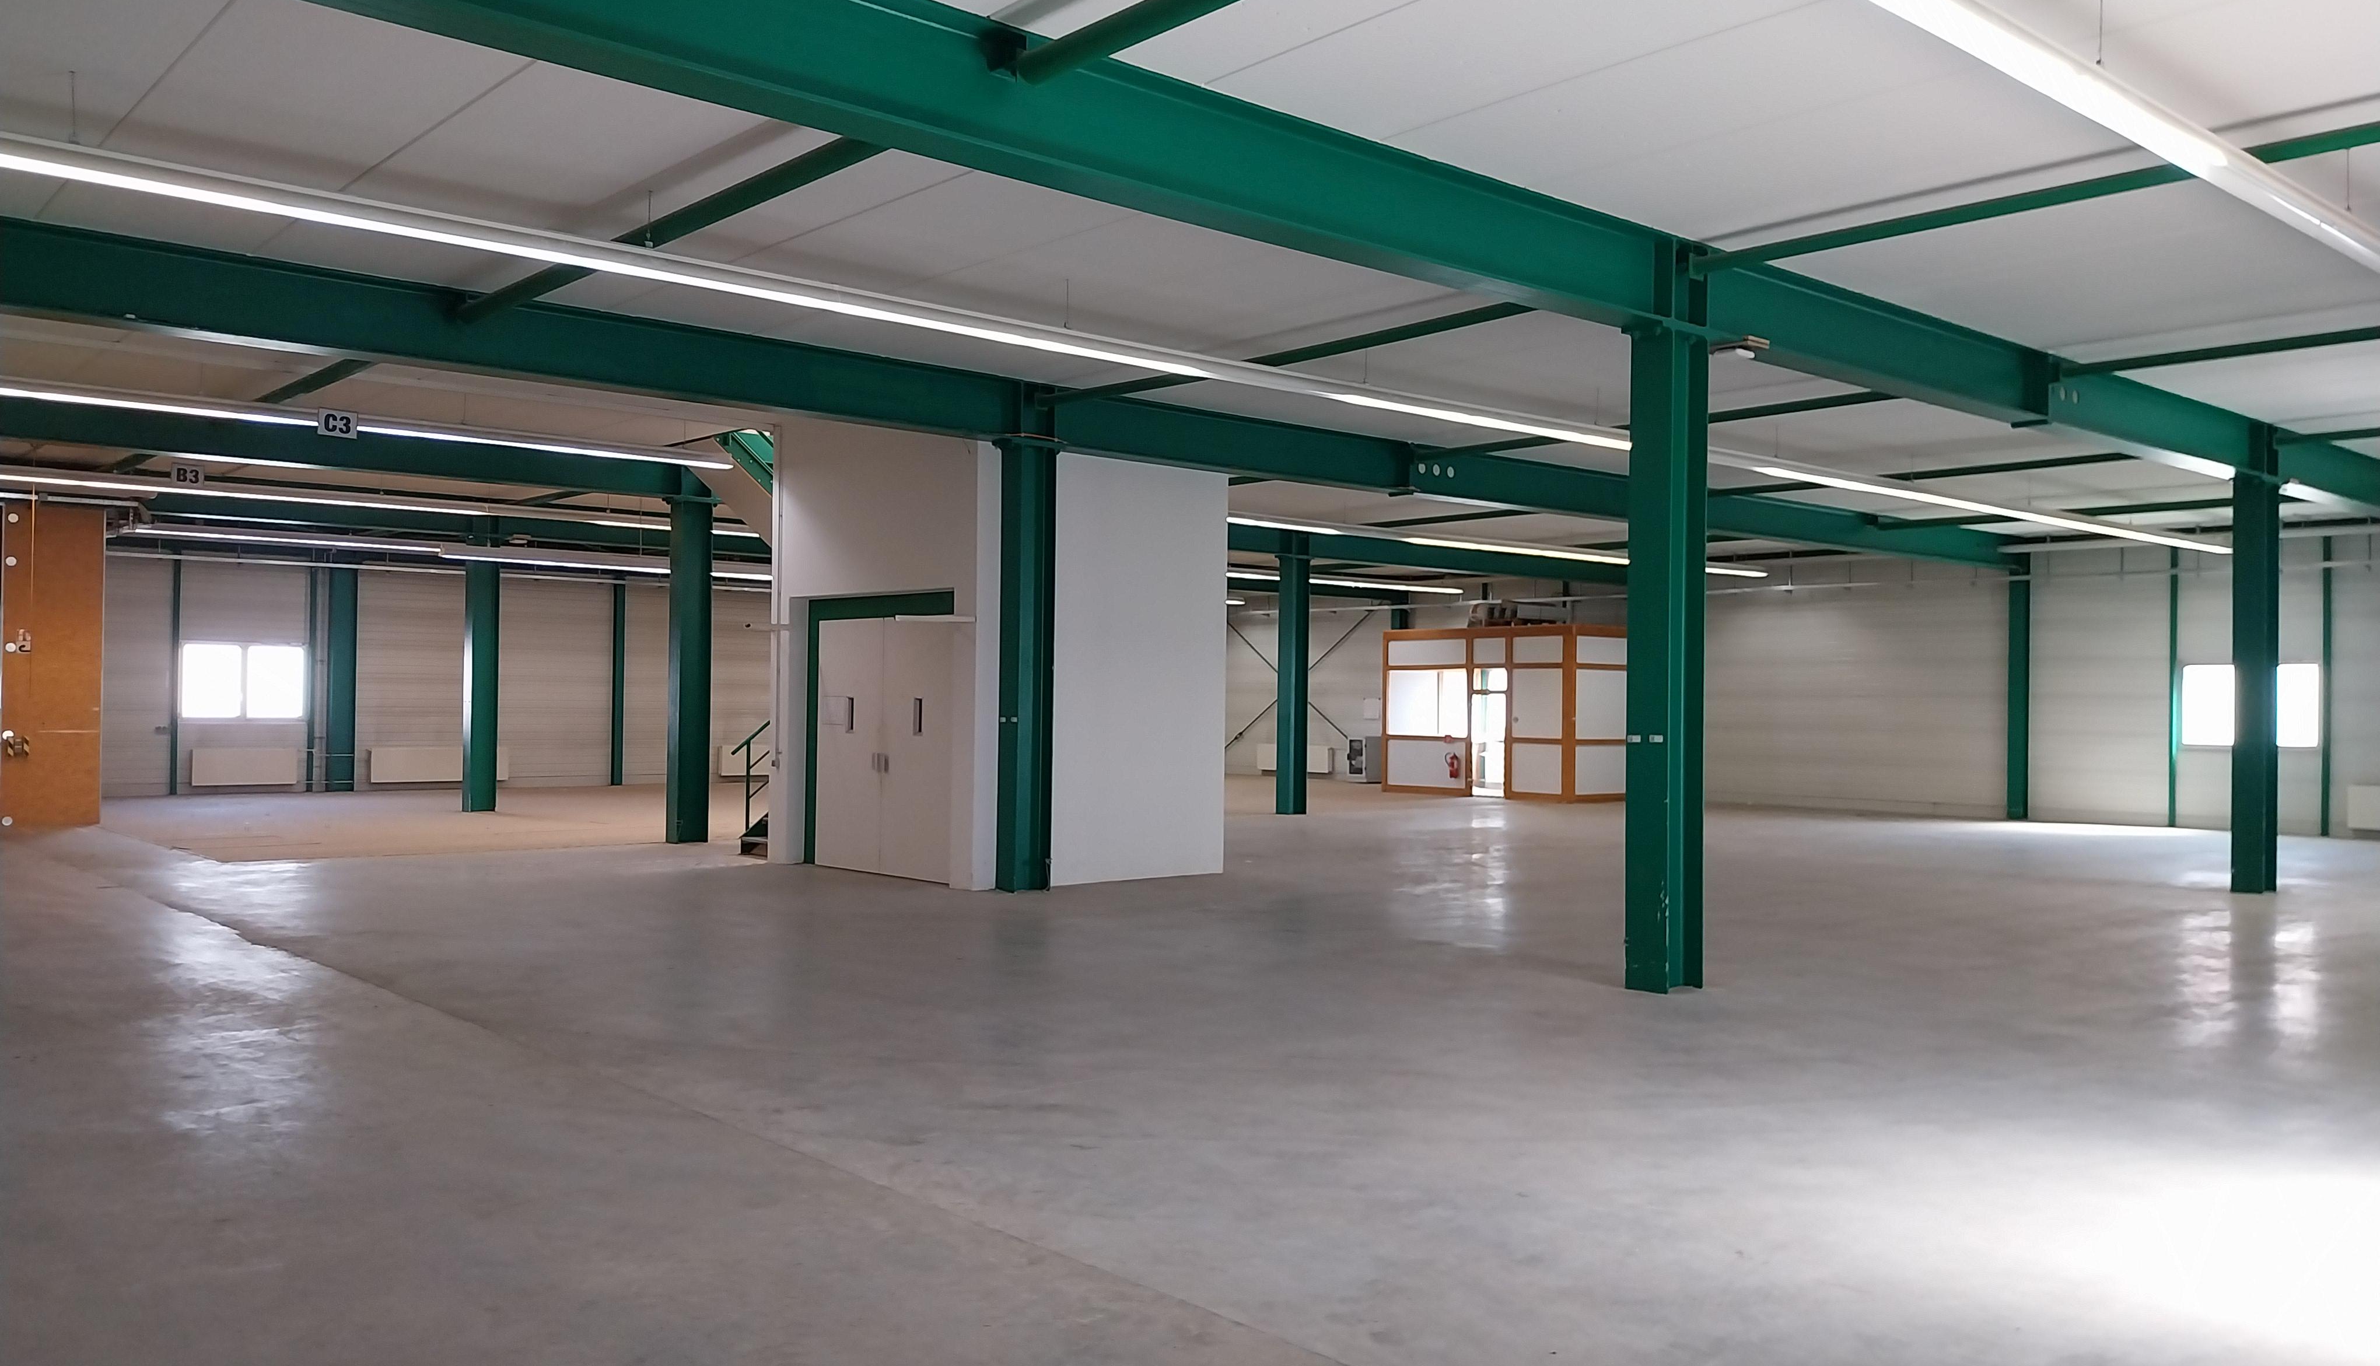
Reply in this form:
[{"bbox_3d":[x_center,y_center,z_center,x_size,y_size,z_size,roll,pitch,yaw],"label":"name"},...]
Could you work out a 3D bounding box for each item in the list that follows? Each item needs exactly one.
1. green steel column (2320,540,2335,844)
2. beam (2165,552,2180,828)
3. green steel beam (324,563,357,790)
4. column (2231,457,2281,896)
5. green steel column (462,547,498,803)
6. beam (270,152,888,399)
[{"bbox_3d":[16.603,-0.001,26.100,0.110,4.450,0.095,1,-1,-41],"label":"green steel column"},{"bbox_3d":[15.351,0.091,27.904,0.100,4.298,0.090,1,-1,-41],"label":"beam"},{"bbox_3d":[-14.910,-0.119,31.348,0.388,4.019,0.295,1,-1,-41],"label":"green steel beam"},{"bbox_3d":[10.571,-0.011,17.744,0.388,4.159,0.295,1,-1,-41],"label":"column"},{"bbox_3d":[-10.443,-0.125,26.350,0.388,4.037,0.295,1,-1,-41],"label":"green steel column"},{"bbox_3d":[-5.060,-2.592,12.606,0.137,0.137,12.400,1,-1,-41],"label":"beam"}]

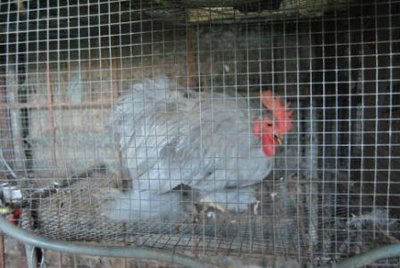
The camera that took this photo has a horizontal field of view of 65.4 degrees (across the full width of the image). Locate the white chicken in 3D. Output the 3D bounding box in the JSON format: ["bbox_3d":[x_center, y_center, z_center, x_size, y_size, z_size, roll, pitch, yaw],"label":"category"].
[{"bbox_3d":[0.000,0.037,0.860,0.460,0.370,0.290,1,6,22],"label":"white chicken"}]

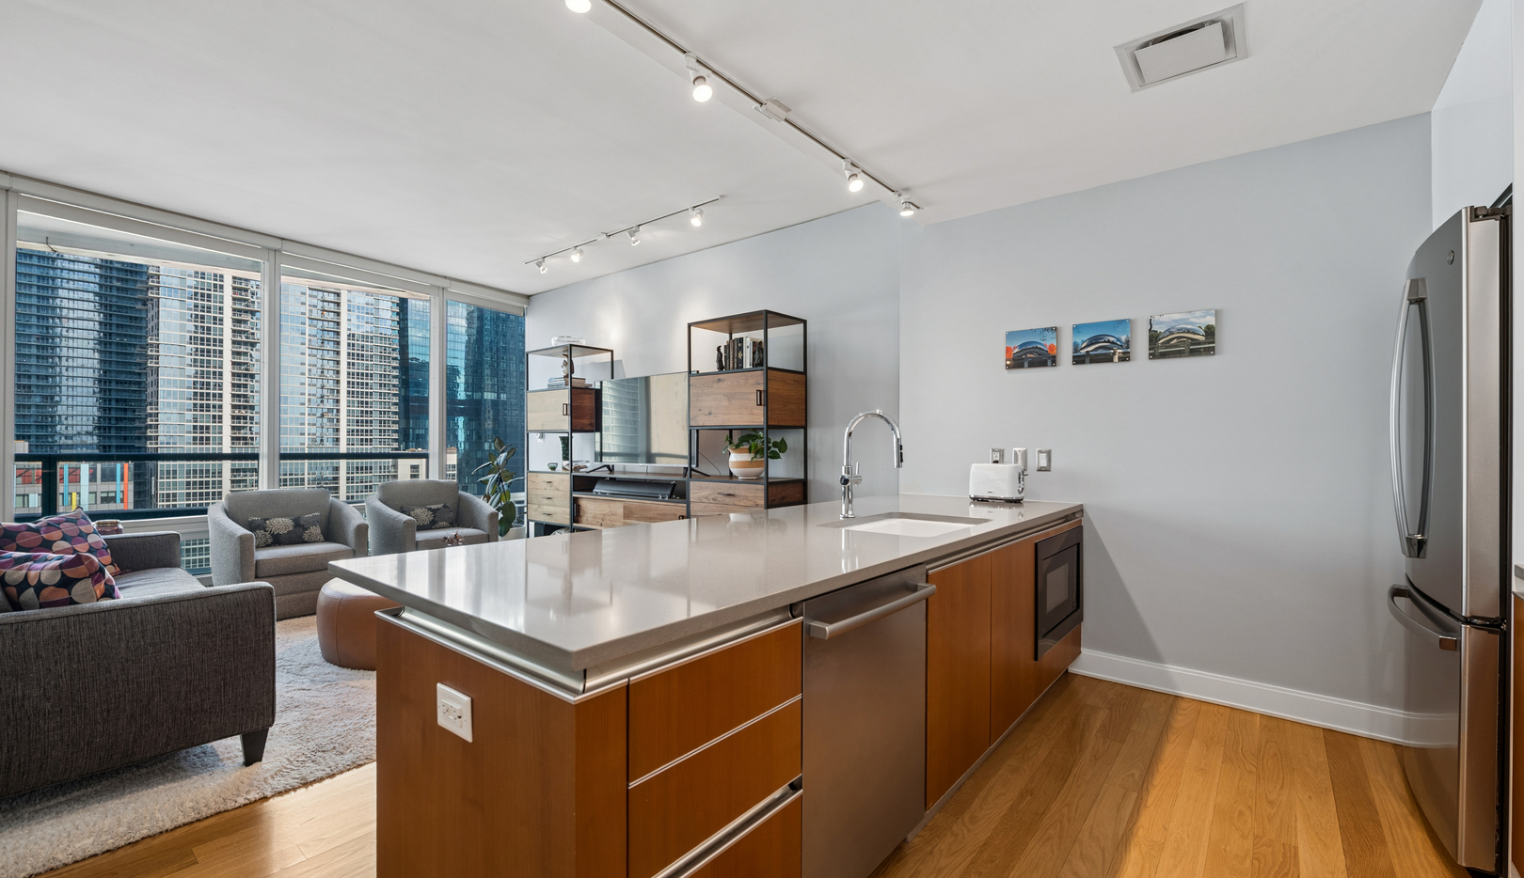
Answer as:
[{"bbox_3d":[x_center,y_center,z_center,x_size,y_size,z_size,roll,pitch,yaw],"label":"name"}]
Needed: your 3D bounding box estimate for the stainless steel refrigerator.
[{"bbox_3d":[2.387,0.294,1.848,0.800,1.780,0.910,0,0,39],"label":"stainless steel refrigerator"}]

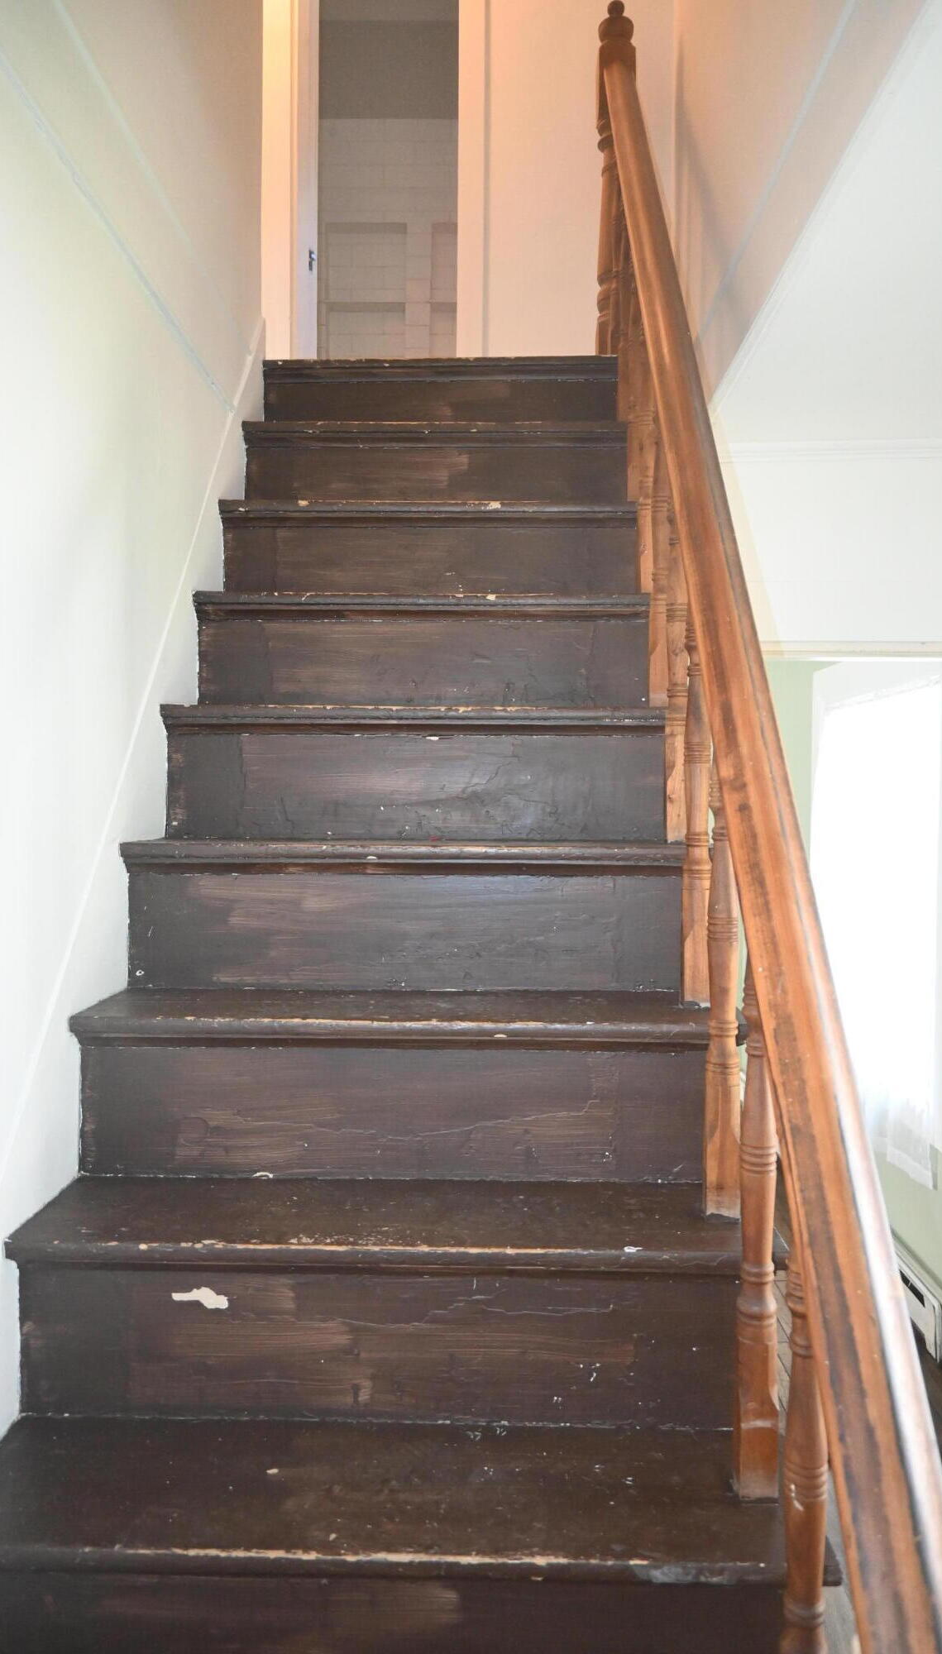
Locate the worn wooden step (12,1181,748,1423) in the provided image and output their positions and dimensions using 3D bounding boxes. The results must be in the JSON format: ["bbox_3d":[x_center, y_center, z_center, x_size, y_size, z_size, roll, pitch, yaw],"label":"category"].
[{"bbox_3d":[-0.095,0.588,1.373,0.875,0.221,0.229,0,1,1],"label":"worn wooden step"}]

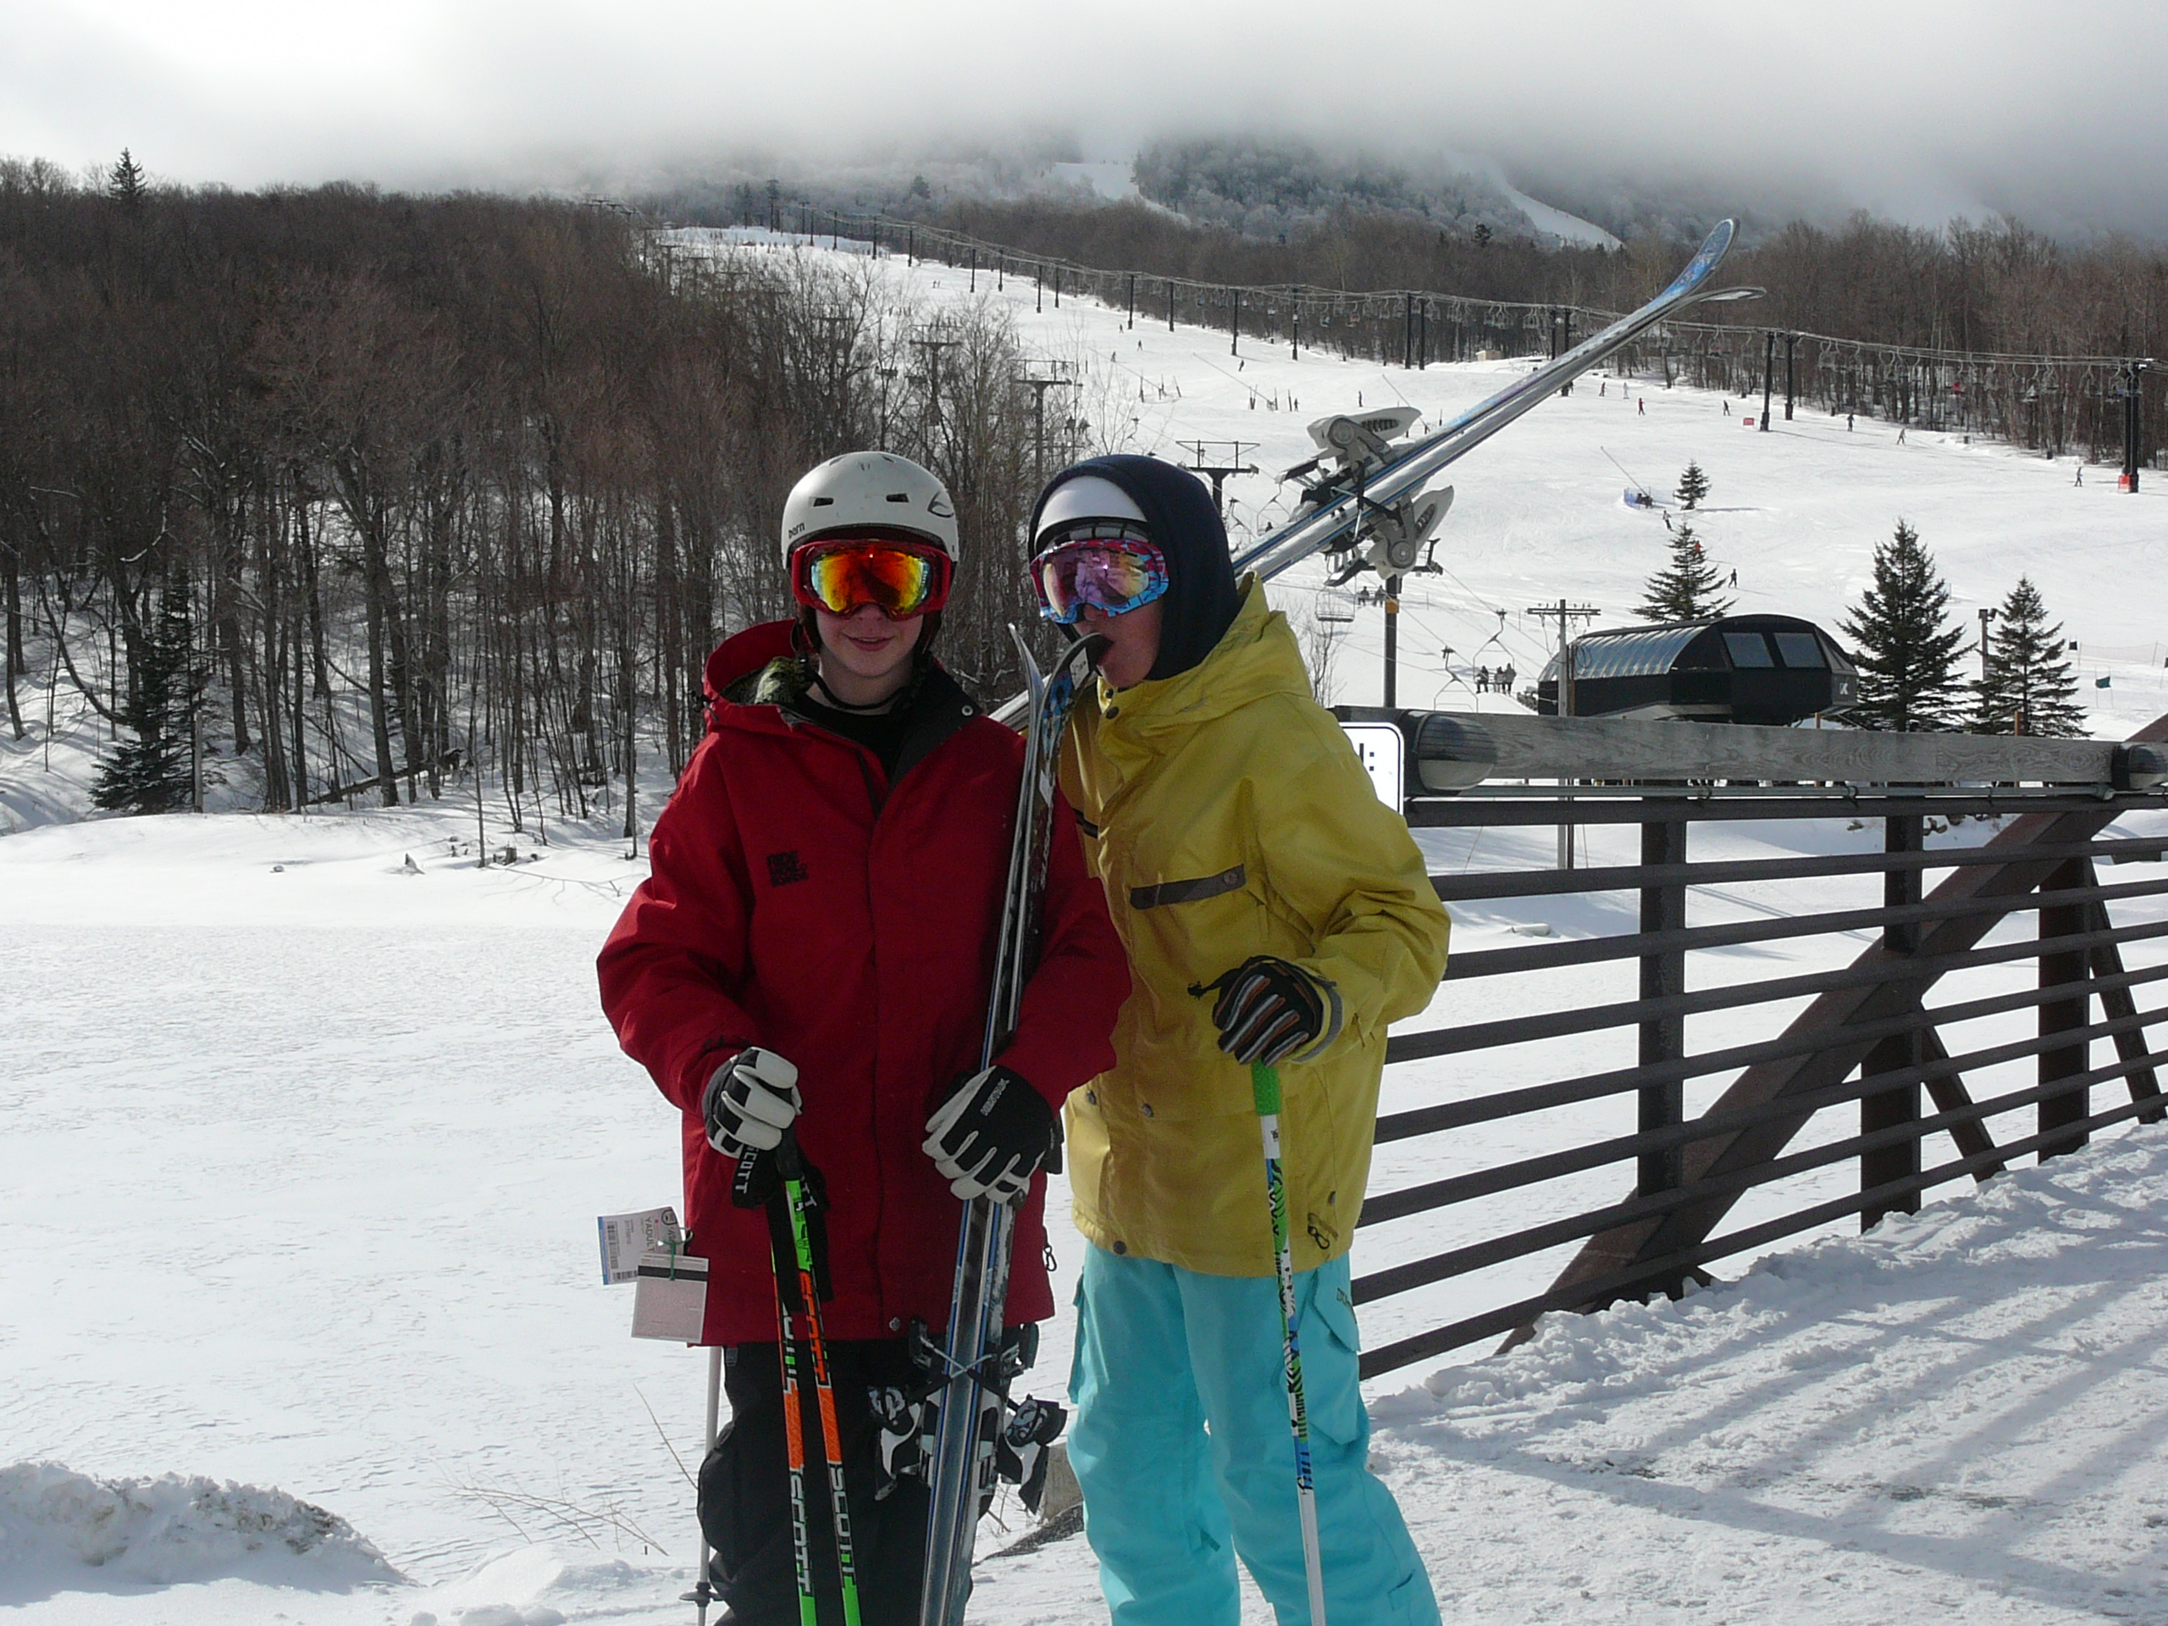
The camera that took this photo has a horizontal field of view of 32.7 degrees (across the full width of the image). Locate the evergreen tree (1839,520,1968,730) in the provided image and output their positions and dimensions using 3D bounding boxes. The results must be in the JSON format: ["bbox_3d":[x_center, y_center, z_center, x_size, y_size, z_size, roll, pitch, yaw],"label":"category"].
[{"bbox_3d":[34.500,-7.300,155.000,5.700,9.900,5.700,0,1,0],"label":"evergreen tree"}]

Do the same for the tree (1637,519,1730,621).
[{"bbox_3d":[29.200,-9.600,180.000,5.500,9.000,5.500,0,1,0],"label":"tree"}]

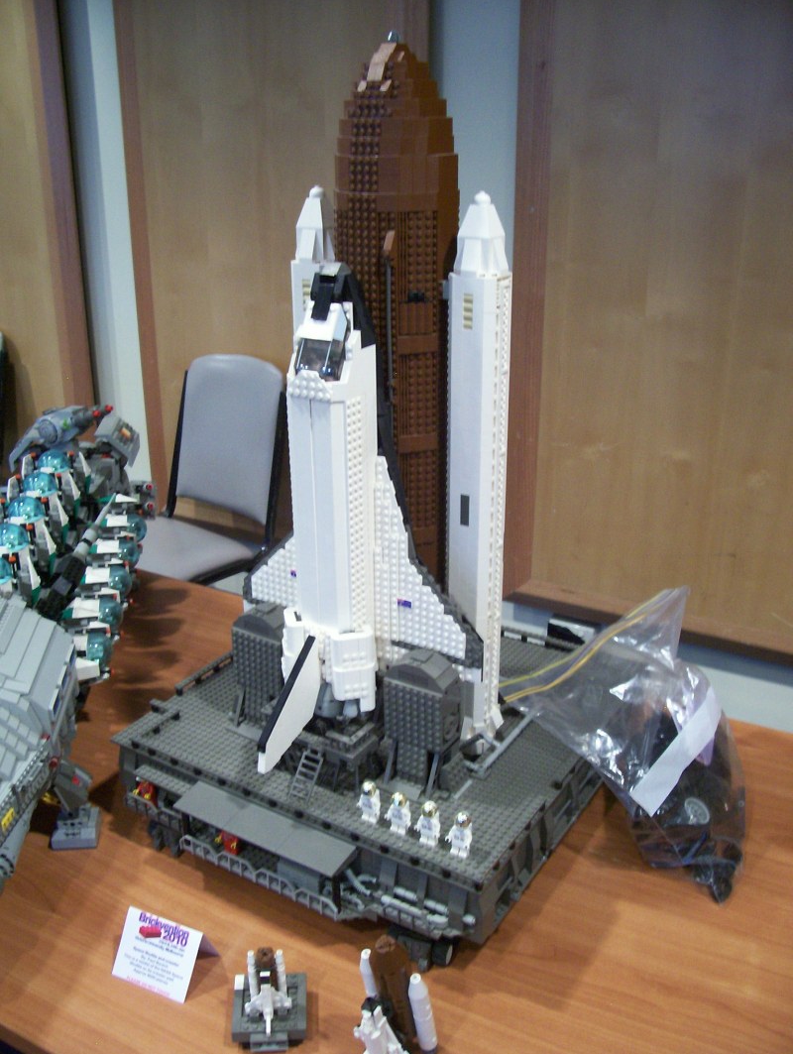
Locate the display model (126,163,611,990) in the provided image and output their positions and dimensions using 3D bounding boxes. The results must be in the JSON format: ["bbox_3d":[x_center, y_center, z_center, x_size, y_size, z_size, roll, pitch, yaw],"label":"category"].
[{"bbox_3d":[-0.004,-0.040,1.057,0.452,0.768,0.490,13,26,29],"label":"display model"}]

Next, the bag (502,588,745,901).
[{"bbox_3d":[0.268,0.210,1.136,0.285,0.240,0.205,17,29,37],"label":"bag"}]

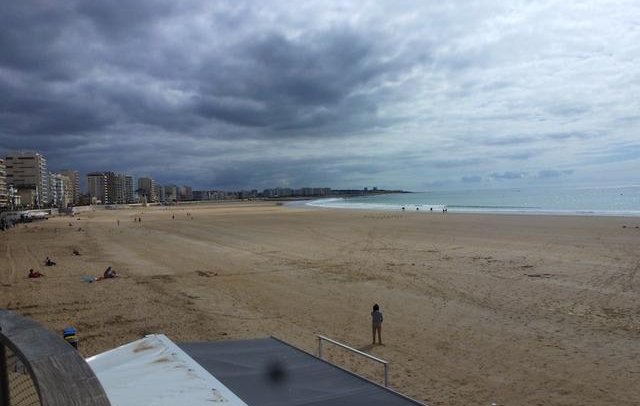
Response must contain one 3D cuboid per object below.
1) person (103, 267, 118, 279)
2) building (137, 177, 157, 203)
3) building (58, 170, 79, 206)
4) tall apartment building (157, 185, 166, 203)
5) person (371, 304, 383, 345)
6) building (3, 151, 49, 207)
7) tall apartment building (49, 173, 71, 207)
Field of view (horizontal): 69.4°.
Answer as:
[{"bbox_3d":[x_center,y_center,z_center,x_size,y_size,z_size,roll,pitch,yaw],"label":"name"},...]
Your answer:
[{"bbox_3d":[-16.670,5.575,36.918,1.050,0.850,0.500,-2,1,-17],"label":"person"},{"bbox_3d":[-245.500,-17.822,657.000,19.000,35.500,23.000,-2,1,-6],"label":"building"},{"bbox_3d":[-254.000,-14.922,468.000,17.000,36.500,23.000,-2,1,-17],"label":"building"},{"bbox_3d":[-246.000,-14.534,718.000,14.000,27.000,18.000,-2,1,0],"label":"tall apartment building"},{"bbox_3d":[2.298,4.926,18.823,0.500,1.650,0.360,-2,1,7],"label":"person"},{"bbox_3d":[-204.500,-15.000,323.500,21.000,37.000,25.000,-2,1,-18],"label":"building"},{"bbox_3d":[-206.500,-9.804,364.000,15.000,26.500,29.000,-2,1,-12],"label":"tall apartment building"}]

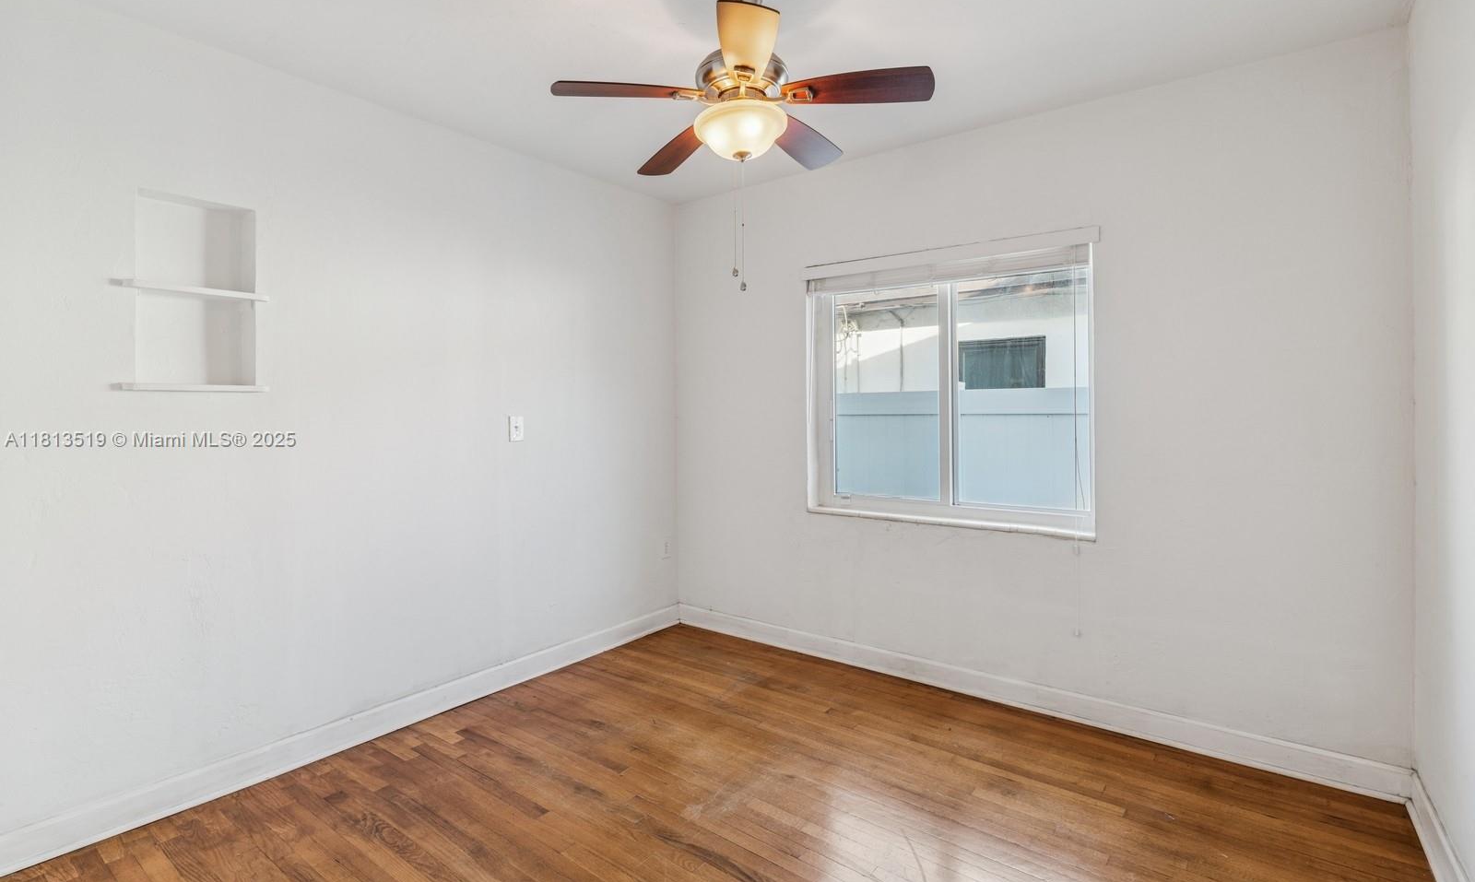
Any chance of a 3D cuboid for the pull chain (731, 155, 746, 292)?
[{"bbox_3d":[0.006,-0.645,1.950,0.042,0.400,0.025,0,2,0],"label":"pull chain"}]

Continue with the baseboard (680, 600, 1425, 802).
[{"bbox_3d":[0.885,1.058,2.960,3.070,0.122,0.030,1,2,36],"label":"baseboard"}]

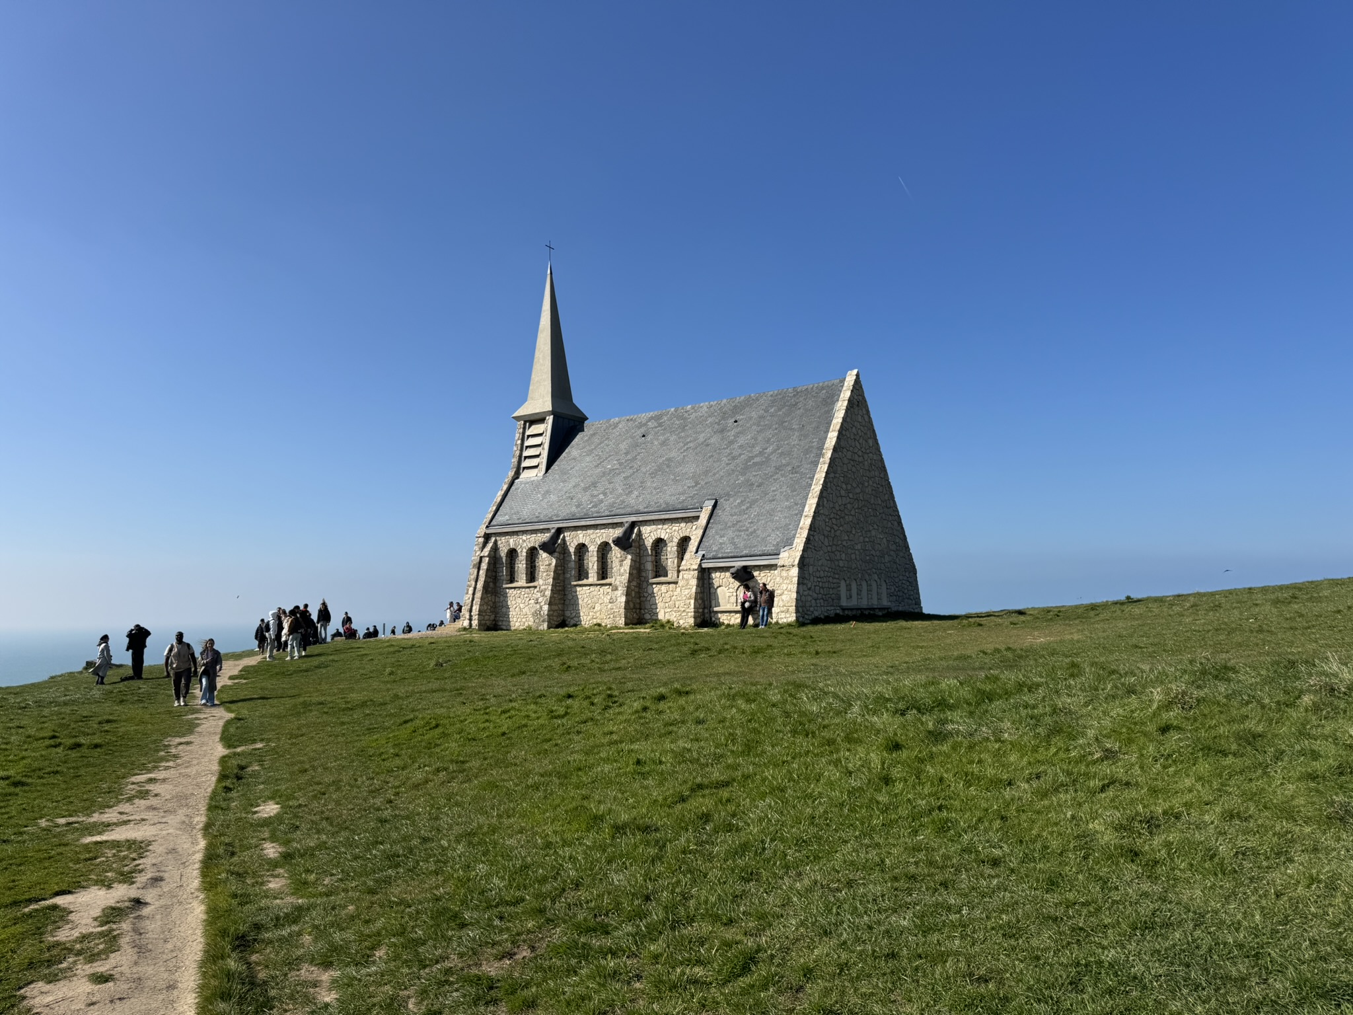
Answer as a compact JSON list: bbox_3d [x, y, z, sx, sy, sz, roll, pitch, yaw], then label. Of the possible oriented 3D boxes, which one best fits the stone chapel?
[{"bbox_3d":[-0.074,-4.370,46.801,19.933,20.322,12.659,-6,-8,35],"label":"stone chapel"}]

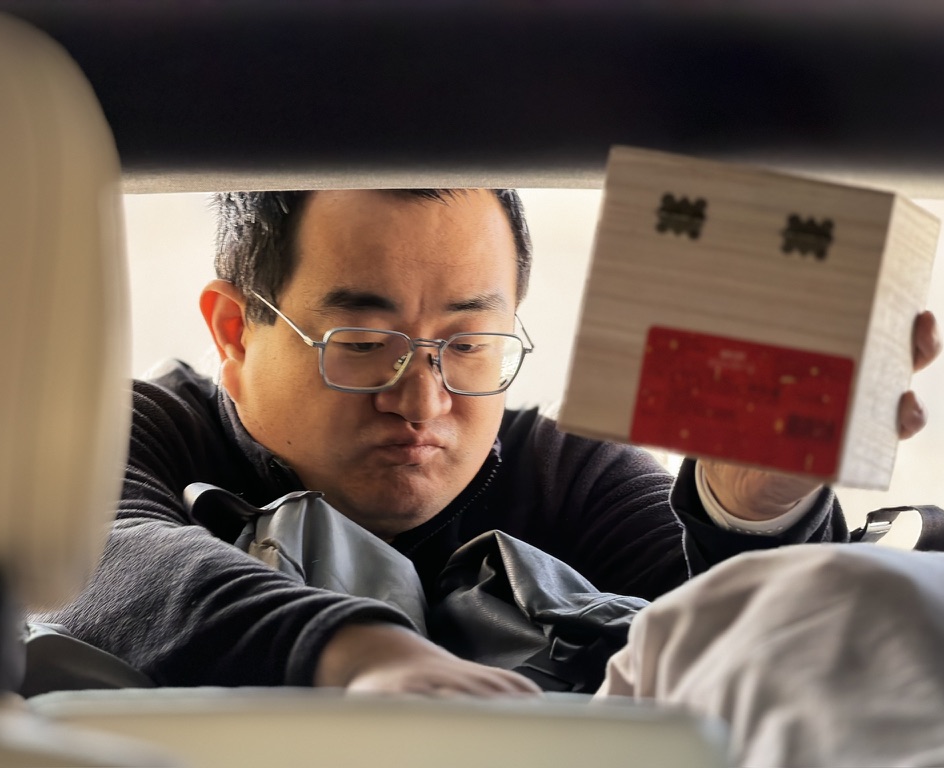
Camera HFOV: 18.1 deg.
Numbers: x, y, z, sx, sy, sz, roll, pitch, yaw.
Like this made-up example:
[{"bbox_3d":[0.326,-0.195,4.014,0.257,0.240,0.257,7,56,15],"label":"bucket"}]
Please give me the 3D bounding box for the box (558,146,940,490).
[{"bbox_3d":[0.155,-0.034,1.624,0.156,0.155,0.134,11,1,19],"label":"box"}]

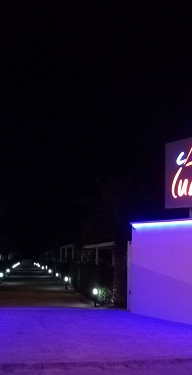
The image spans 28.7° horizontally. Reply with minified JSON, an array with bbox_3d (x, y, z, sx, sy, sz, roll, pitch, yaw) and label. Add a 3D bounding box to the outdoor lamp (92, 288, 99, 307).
[{"bbox_3d":[-0.012,3.346,11.400,0.160,0.560,0.160,1,-10,0],"label":"outdoor lamp"}]

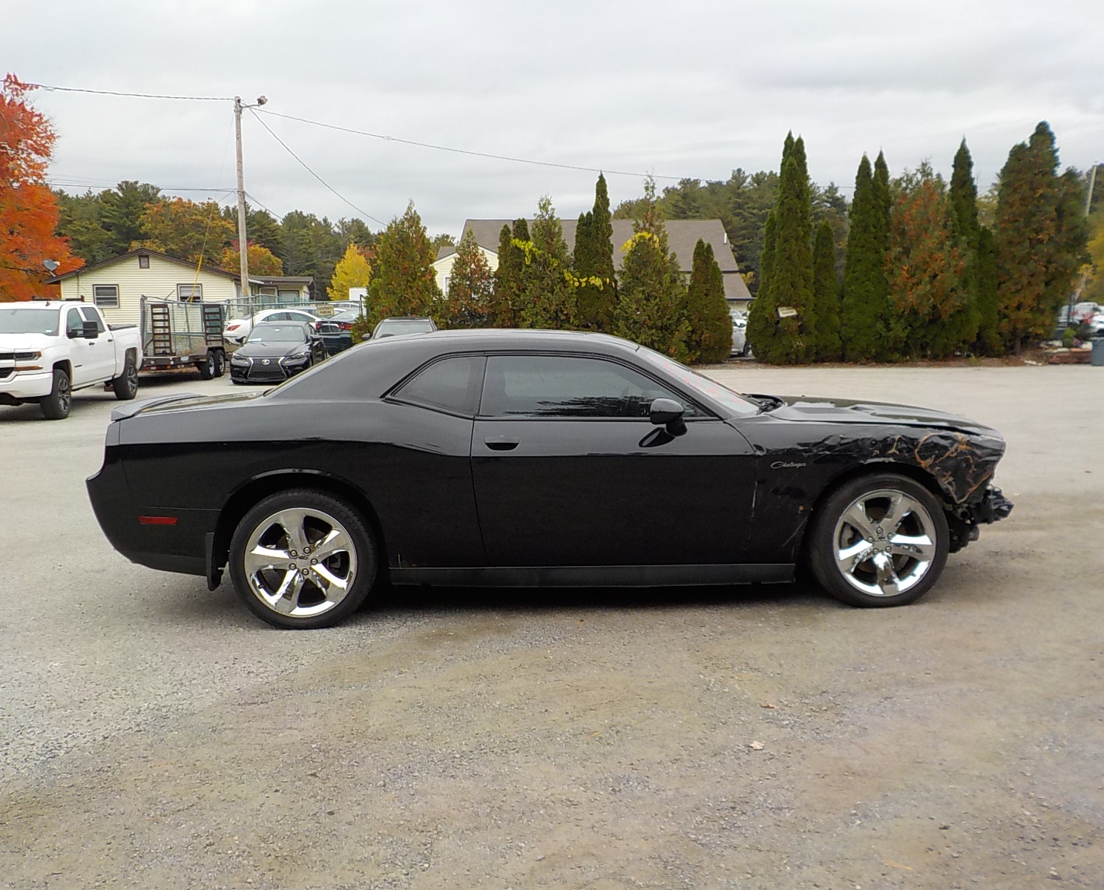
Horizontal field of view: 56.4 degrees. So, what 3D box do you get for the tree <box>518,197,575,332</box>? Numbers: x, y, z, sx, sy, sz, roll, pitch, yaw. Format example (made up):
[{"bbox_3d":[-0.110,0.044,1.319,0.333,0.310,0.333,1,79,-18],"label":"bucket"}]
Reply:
[{"bbox_3d":[-0.128,-4.621,29.458,1.650,4.859,1.650,0,7,0],"label":"tree"}]

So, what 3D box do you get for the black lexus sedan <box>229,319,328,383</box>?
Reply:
[{"bbox_3d":[-6.601,-2.261,25.017,1.810,1.430,4.660,-1,7,-7],"label":"black lexus sedan"}]

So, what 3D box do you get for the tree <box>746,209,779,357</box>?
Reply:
[{"bbox_3d":[6.437,-4.863,31.449,1.200,4.610,1.200,0,7,0],"label":"tree"}]

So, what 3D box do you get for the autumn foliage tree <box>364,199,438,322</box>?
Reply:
[{"bbox_3d":[-4.587,-4.948,31.621,2.350,4.959,2.350,-1,7,0],"label":"autumn foliage tree"}]

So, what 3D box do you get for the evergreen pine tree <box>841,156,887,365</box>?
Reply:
[{"bbox_3d":[9.223,-5.472,30.365,1.500,6.001,1.500,-1,7,0],"label":"evergreen pine tree"}]

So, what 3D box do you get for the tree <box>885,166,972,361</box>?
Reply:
[{"bbox_3d":[11.176,-5.405,30.578,2.500,5.771,2.500,-1,7,0],"label":"tree"}]

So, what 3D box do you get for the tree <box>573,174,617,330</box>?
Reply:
[{"bbox_3d":[1.308,-5.316,31.180,1.450,5.667,1.450,-1,7,0],"label":"tree"}]

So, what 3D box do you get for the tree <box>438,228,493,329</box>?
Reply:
[{"bbox_3d":[-2.668,-4.575,31.672,1.750,4.162,1.750,-1,7,0],"label":"tree"}]

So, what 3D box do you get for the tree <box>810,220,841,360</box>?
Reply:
[{"bbox_3d":[8.172,-4.618,30.876,1.050,4.237,1.050,0,7,0],"label":"tree"}]

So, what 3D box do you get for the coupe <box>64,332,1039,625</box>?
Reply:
[{"bbox_3d":[0.022,0.060,6.053,4.900,1.450,1.930,-2,7,-2],"label":"coupe"}]

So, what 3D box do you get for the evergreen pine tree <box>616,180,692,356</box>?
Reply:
[{"bbox_3d":[3.054,-5.170,30.798,2.300,5.434,2.300,-1,7,0],"label":"evergreen pine tree"}]

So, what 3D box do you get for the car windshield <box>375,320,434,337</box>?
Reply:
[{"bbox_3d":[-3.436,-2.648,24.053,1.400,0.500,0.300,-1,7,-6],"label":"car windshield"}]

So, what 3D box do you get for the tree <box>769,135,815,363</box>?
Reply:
[{"bbox_3d":[6.981,-5.702,30.139,1.400,6.582,1.400,0,7,0],"label":"tree"}]

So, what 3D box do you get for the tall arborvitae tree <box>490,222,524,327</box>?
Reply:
[{"bbox_3d":[-1.258,-4.371,29.991,1.100,4.289,1.100,0,7,0],"label":"tall arborvitae tree"}]

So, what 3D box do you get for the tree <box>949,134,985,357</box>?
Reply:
[{"bbox_3d":[12.764,-6.005,31.714,1.350,6.637,1.350,-1,7,0],"label":"tree"}]

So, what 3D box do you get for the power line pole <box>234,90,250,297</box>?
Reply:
[{"bbox_3d":[-10.317,-7.092,34.388,0.280,8.802,0.280,0,7,0],"label":"power line pole"}]

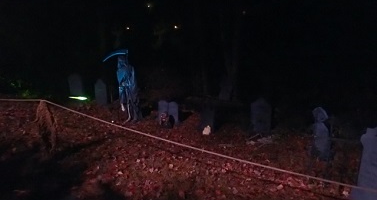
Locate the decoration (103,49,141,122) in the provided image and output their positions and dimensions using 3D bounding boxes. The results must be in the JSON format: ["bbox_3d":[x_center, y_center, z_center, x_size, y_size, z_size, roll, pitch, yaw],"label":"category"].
[{"bbox_3d":[-1.847,-0.392,7.500,0.850,1.950,0.620,3,7,25],"label":"decoration"}]

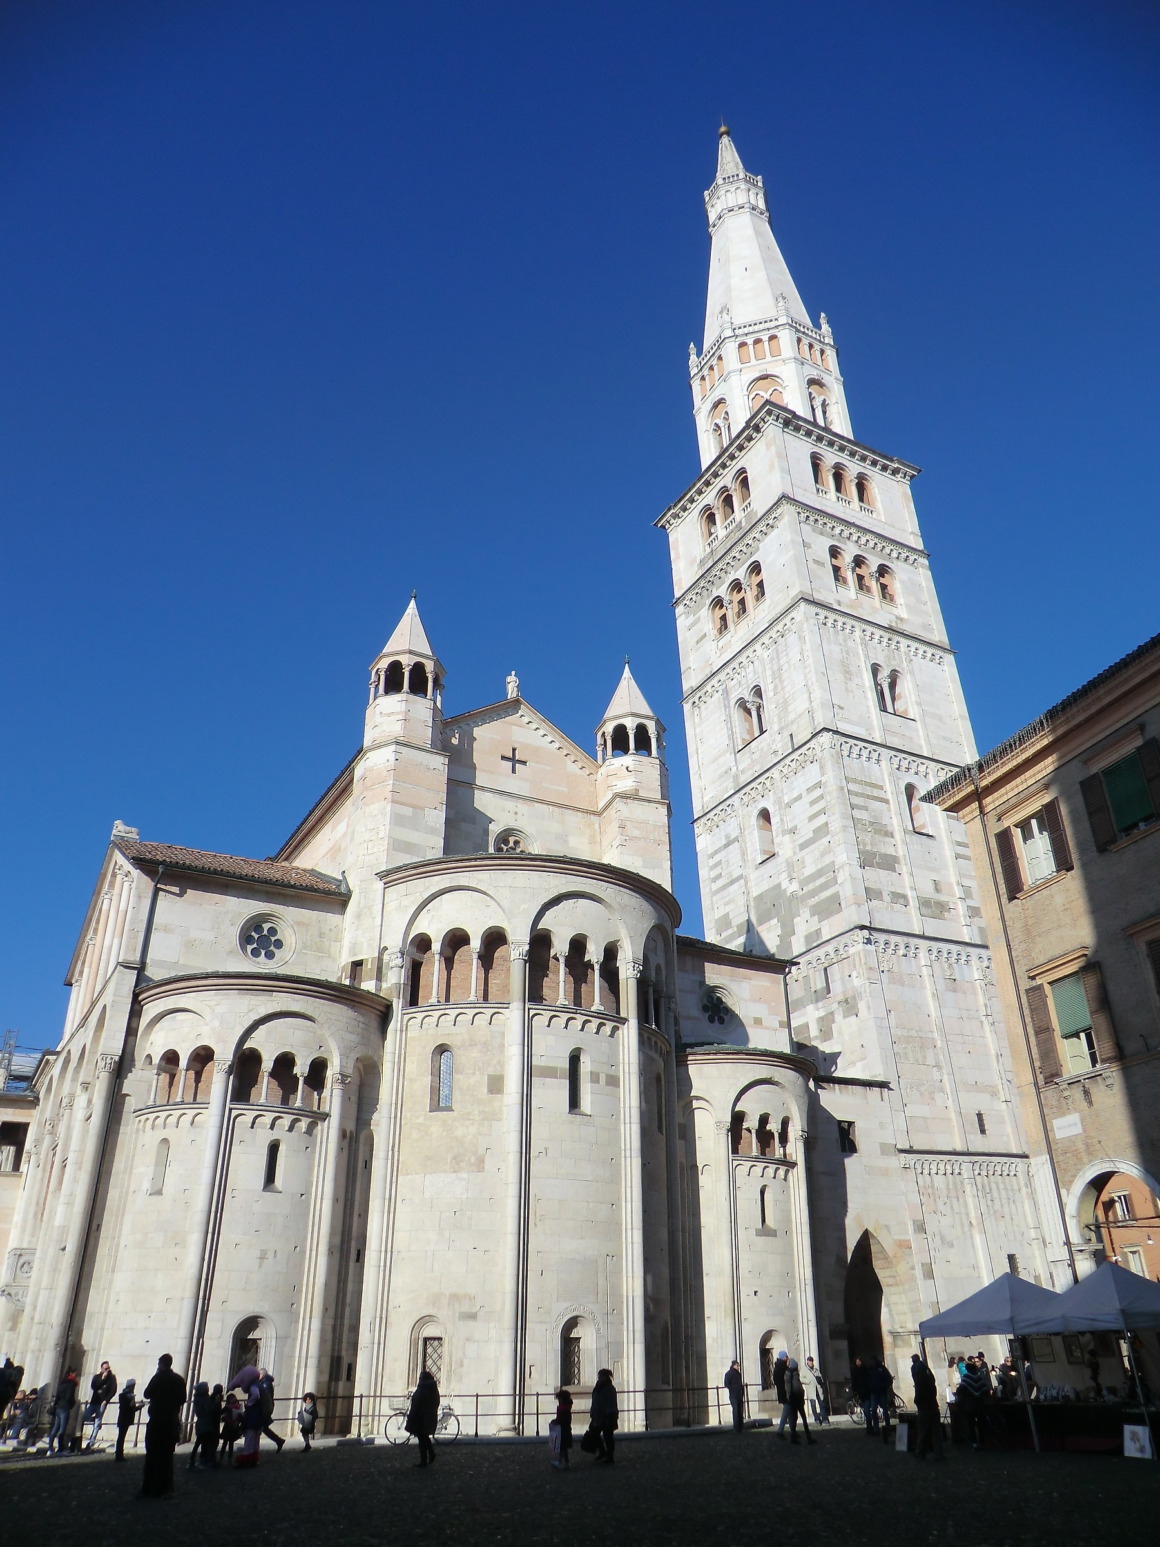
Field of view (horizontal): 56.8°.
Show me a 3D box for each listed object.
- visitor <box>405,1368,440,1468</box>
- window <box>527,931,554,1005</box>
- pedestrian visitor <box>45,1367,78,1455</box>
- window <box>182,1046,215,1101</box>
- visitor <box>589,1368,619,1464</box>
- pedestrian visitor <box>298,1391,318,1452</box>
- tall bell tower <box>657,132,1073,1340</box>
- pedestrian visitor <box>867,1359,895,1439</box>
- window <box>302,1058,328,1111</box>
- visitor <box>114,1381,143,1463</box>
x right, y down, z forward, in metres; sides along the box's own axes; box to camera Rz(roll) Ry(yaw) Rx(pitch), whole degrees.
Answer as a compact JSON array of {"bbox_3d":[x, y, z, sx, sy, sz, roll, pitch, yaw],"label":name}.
[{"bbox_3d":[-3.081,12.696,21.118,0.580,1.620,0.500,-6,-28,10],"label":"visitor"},{"bbox_3d":[-1.226,6.054,33.480,0.880,2.400,0.400,6,-29,-12],"label":"window"},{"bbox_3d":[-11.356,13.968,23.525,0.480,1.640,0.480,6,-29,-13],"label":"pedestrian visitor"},{"bbox_3d":[-10.342,8.154,29.097,0.840,1.520,0.400,-2,-29,3],"label":"window"},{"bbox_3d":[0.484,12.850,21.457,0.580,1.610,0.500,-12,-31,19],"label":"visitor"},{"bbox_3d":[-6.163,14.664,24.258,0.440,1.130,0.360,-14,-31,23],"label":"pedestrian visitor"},{"bbox_3d":[12.480,-13.038,62.363,11.400,86.000,11.400,13,-33,-25],"label":"tall bell tower"},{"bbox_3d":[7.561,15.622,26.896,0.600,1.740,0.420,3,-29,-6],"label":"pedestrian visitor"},{"bbox_3d":[-7.477,8.667,29.991,0.720,1.370,0.320,23,-37,-37],"label":"window"},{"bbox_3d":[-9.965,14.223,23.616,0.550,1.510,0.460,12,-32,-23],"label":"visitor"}]

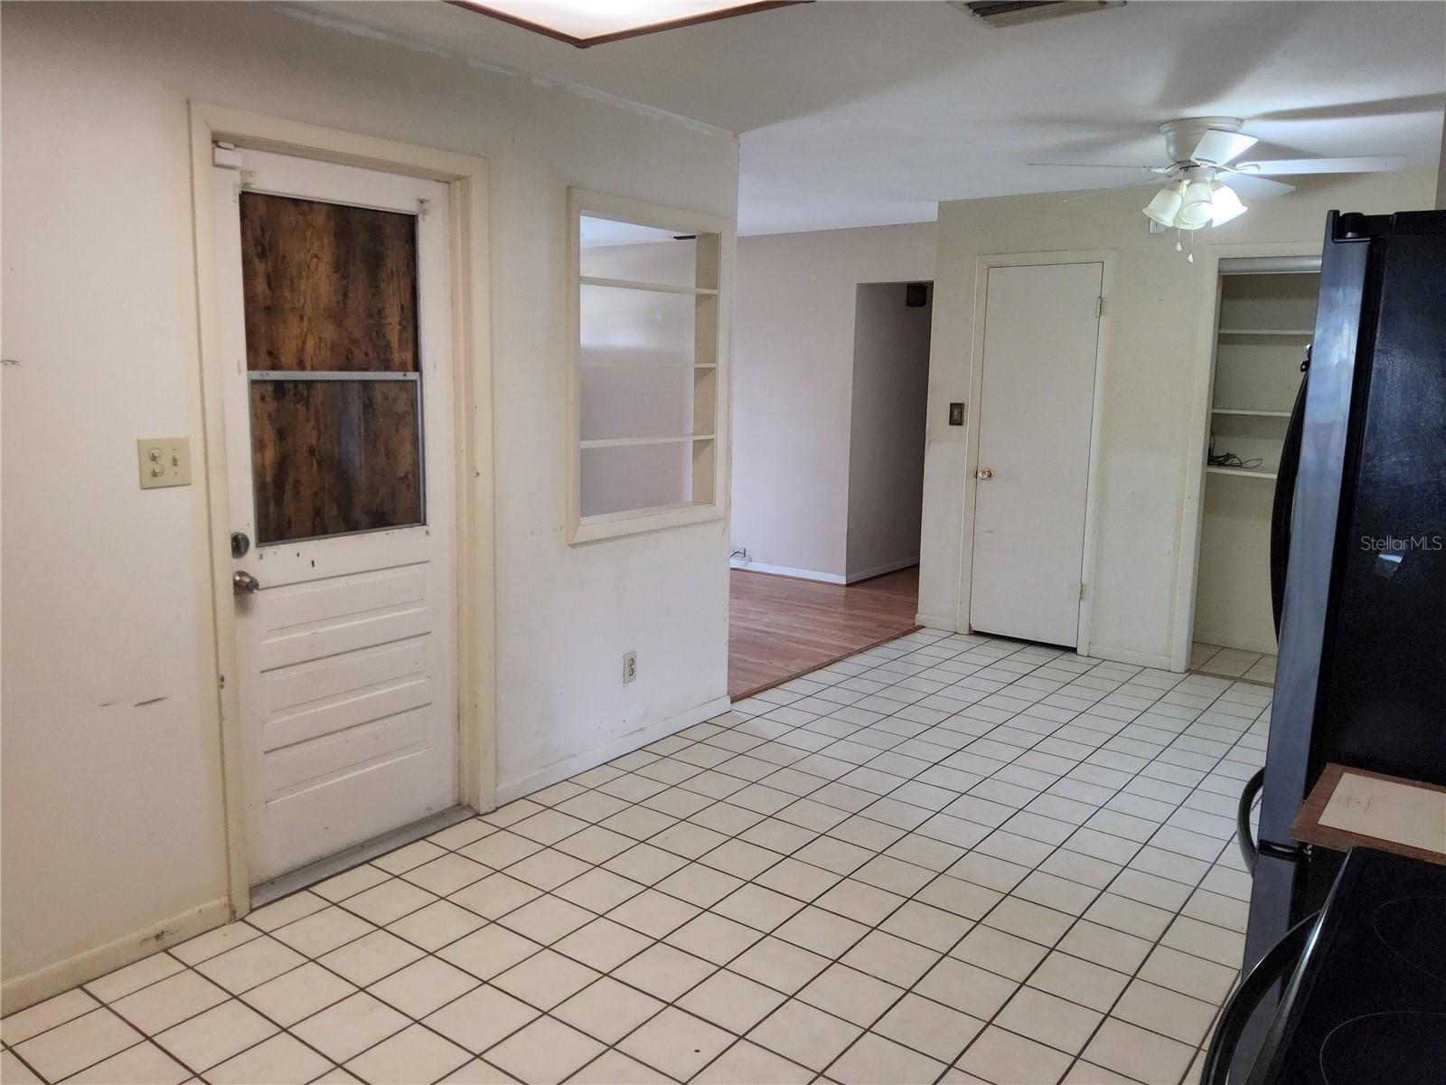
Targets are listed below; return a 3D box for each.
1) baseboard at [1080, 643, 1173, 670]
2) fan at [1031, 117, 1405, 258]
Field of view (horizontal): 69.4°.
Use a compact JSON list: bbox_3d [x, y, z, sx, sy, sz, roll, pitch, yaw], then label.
[{"bbox_3d":[2.140,0.598,5.494,0.435,0.076,0.016,8,12,36],"label":"baseboard"},{"bbox_3d":[1.799,-1.312,3.904,1.270,0.480,1.270,8,12,36],"label":"fan"}]

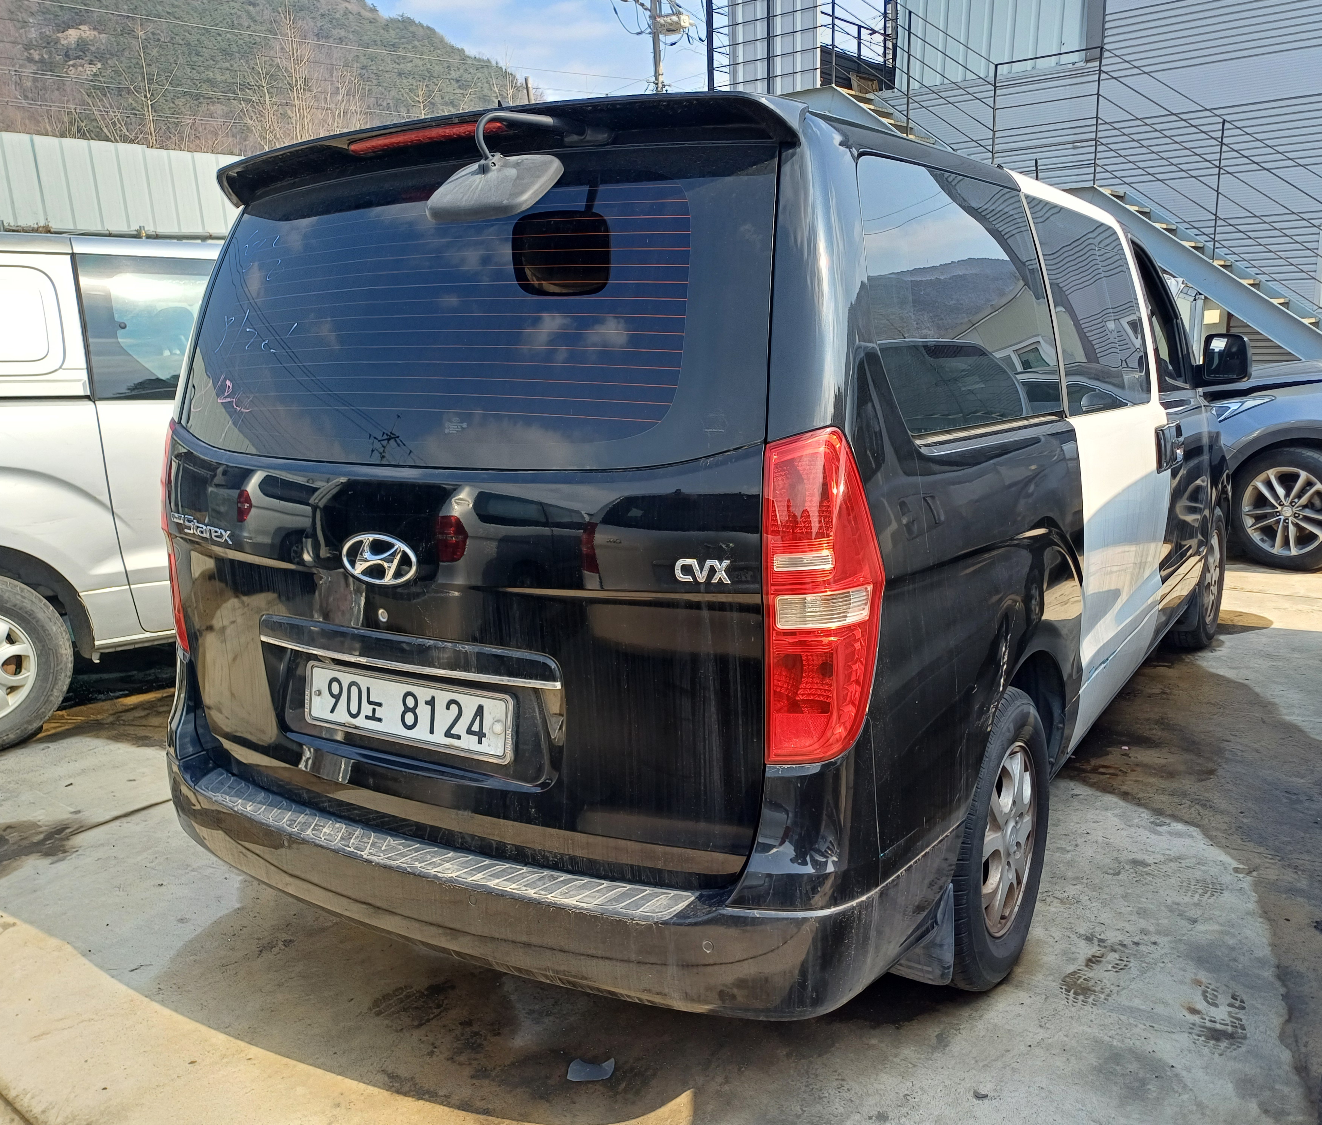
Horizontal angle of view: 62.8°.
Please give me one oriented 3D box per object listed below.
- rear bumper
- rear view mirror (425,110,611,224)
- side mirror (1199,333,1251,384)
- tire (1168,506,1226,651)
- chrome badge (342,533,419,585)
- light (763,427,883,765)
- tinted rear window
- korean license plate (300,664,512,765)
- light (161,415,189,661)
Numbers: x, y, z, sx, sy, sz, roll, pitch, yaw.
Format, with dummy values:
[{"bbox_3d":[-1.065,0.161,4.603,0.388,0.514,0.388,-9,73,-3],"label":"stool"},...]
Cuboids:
[{"bbox_3d":[-0.383,0.606,2.319,1.908,0.289,0.599,4,13,33],"label":"rear bumper"},{"bbox_3d":[-0.201,-0.645,1.765,0.213,0.193,0.365,4,13,33],"label":"rear view mirror"},{"bbox_3d":[2.338,-0.845,4.488,0.193,0.223,0.122,4,13,33],"label":"side mirror"},{"bbox_3d":[2.554,0.063,5.223,0.223,0.711,0.711,4,13,33],"label":"tire"},{"bbox_3d":[-0.530,-0.005,2.042,0.198,0.100,0.020,4,3,33],"label":"chrome badge"},{"bbox_3d":[0.254,0.058,1.678,0.183,0.538,0.173,4,13,33],"label":"light"},{"bbox_3d":[-0.457,-0.485,2.080,1.533,0.589,0.132,4,-7,33],"label":"tinted rear window"},{"bbox_3d":[-0.502,0.284,2.098,0.548,0.120,0.025,4,3,33],"label":"korean license plate"},{"bbox_3d":[-1.166,-0.047,2.596,0.183,0.538,0.173,4,13,33],"label":"light"}]

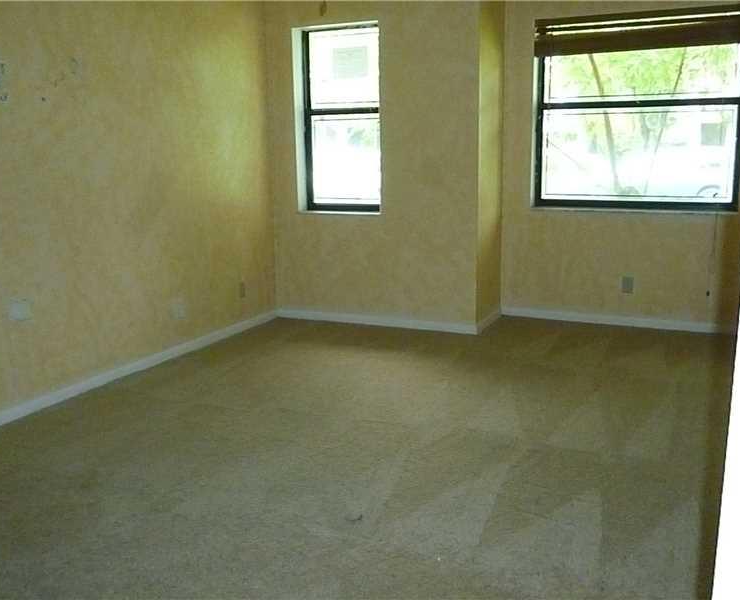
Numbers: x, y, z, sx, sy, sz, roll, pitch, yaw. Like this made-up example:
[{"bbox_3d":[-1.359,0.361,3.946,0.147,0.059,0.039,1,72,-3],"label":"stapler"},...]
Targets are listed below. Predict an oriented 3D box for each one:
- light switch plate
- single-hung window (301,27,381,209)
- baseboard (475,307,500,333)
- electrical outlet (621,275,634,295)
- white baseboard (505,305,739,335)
[{"bbox_3d":[-1.712,0.050,3.633,0.011,0.105,0.128,5,13,25],"label":"light switch plate"},{"bbox_3d":[-0.167,-1.309,5.454,0.669,1.293,0.077,5,13,25],"label":"single-hung window"},{"bbox_3d":[0.864,0.150,5.451,0.020,0.069,0.665,5,13,25],"label":"baseboard"},{"bbox_3d":[1.848,-0.104,5.298,0.081,0.123,0.010,5,13,25],"label":"electrical outlet"},{"bbox_3d":[1.791,0.147,5.396,1.690,0.069,0.020,5,13,25],"label":"white baseboard"}]

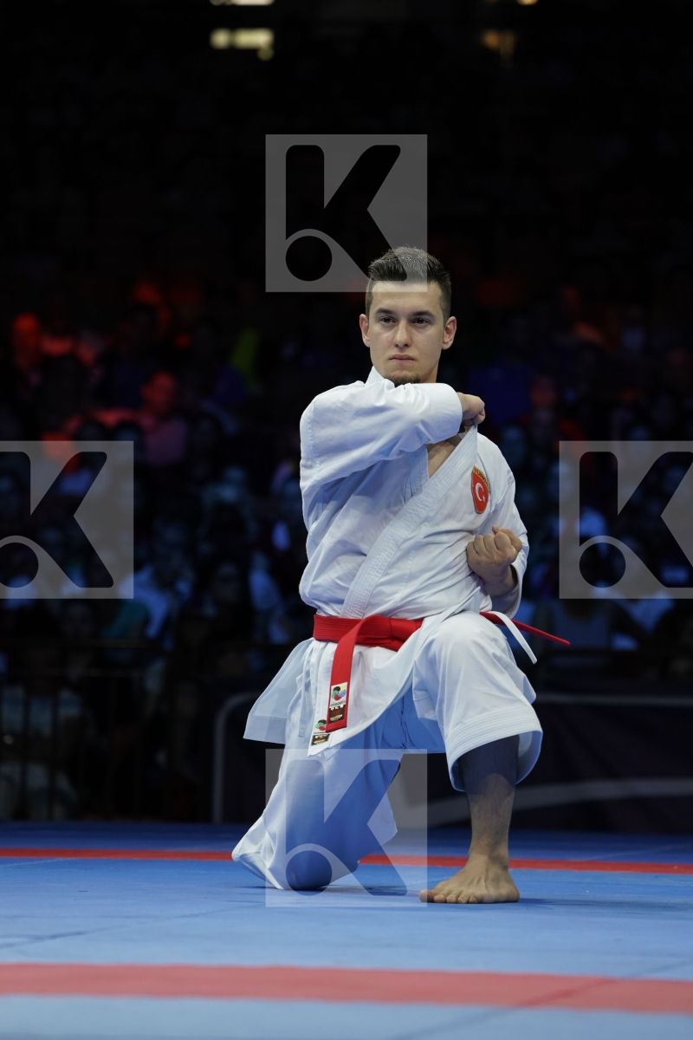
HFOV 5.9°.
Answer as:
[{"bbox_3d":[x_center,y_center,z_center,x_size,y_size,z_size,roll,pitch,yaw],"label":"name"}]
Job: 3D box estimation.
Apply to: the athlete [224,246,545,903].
[{"bbox_3d":[0.081,0.100,13.180,0.610,1.266,0.920,1,-1,-2],"label":"athlete"}]

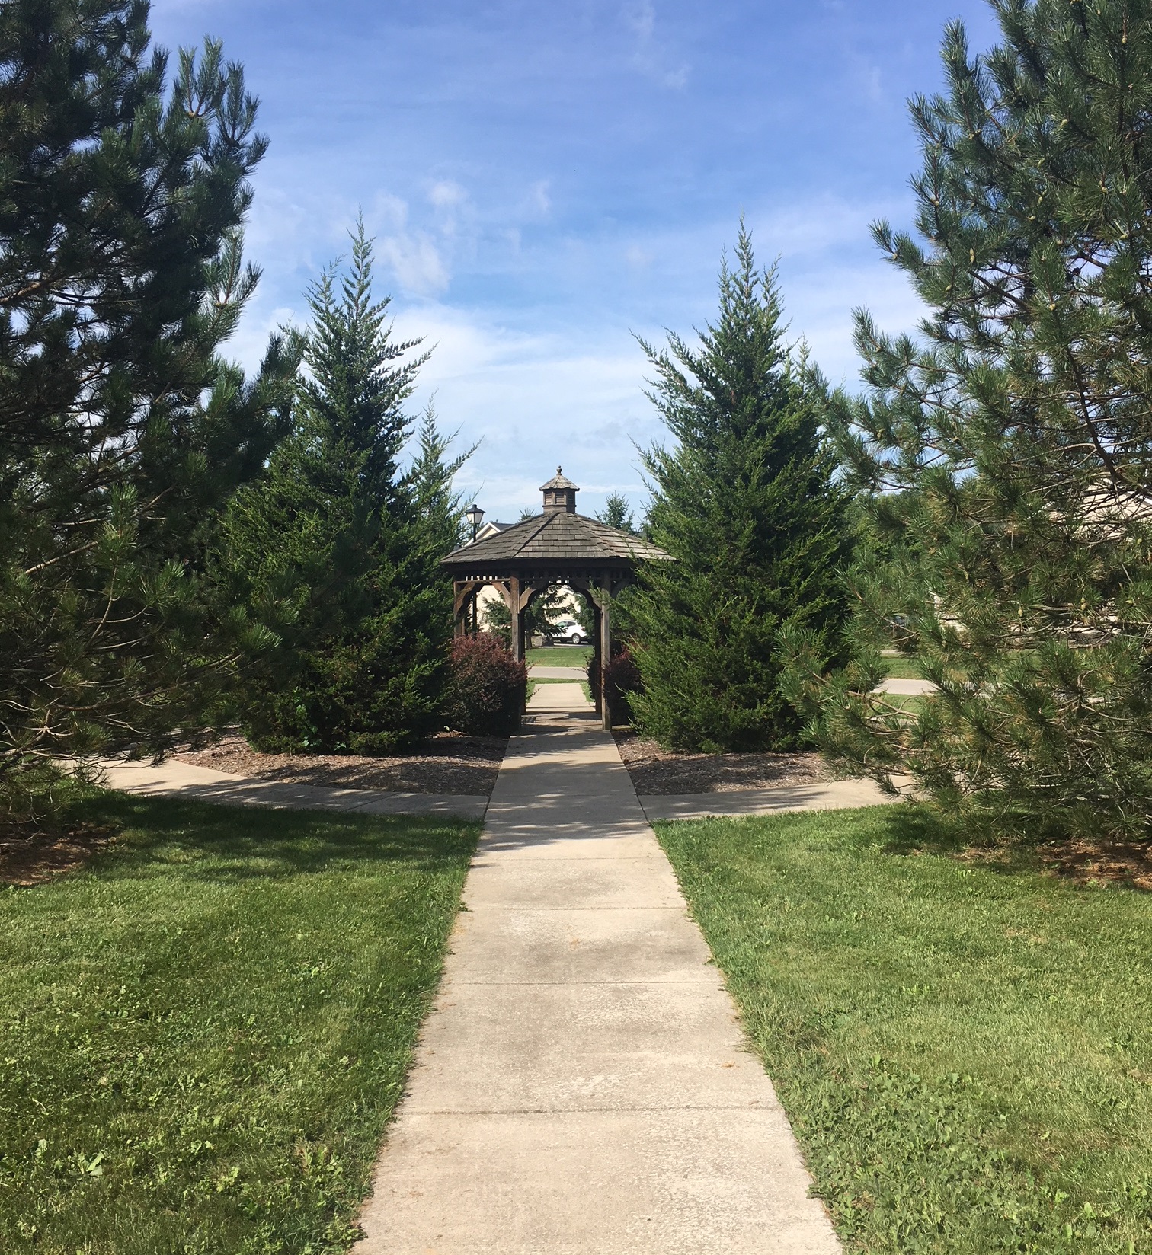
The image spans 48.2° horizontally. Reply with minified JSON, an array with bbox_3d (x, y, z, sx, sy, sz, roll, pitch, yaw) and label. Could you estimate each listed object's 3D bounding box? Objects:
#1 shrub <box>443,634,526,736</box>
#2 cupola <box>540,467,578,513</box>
[{"bbox_3d":[-1.157,0.690,15.800,1.120,1.200,1.100,0,1,-1],"label":"shrub"},{"bbox_3d":[-0.215,-1.850,17.300,0.530,0.635,0.530,0,1,-1],"label":"cupola"}]

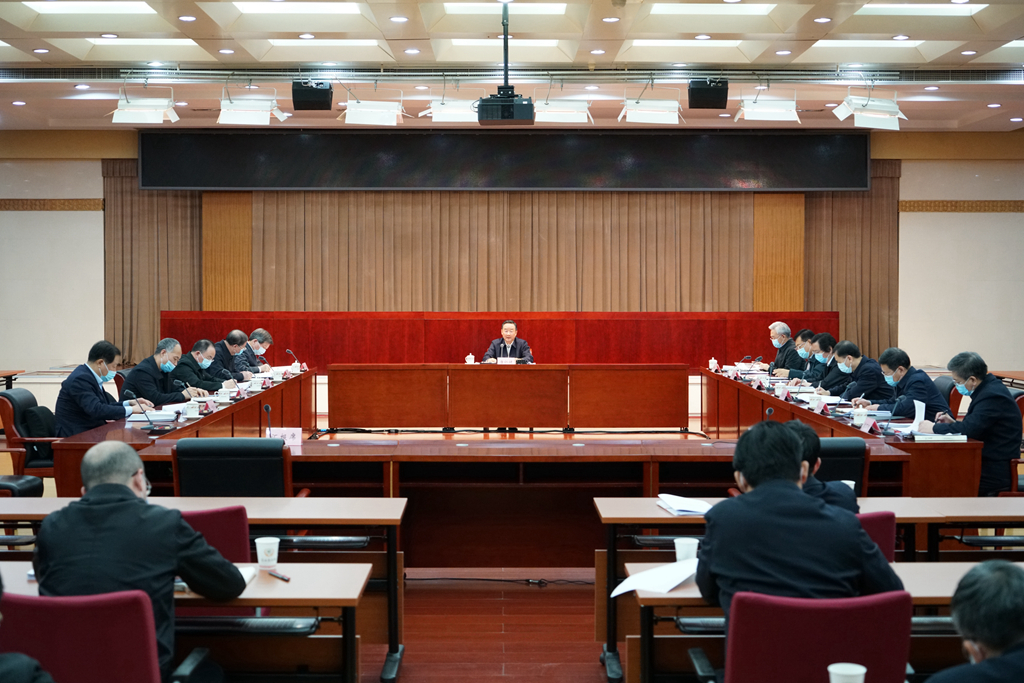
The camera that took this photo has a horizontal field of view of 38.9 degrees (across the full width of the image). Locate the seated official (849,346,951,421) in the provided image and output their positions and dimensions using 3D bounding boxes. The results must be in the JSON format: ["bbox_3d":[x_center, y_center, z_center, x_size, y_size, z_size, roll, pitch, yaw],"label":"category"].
[{"bbox_3d":[2.759,0.657,10.250,0.700,1.220,0.540,0,2,-9],"label":"seated official"}]

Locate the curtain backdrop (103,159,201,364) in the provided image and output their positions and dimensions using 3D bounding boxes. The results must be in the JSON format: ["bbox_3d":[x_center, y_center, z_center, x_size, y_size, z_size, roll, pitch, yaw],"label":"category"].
[{"bbox_3d":[-4.956,-1.088,19.972,1.360,2.820,0.200,0,2,0],"label":"curtain backdrop"}]

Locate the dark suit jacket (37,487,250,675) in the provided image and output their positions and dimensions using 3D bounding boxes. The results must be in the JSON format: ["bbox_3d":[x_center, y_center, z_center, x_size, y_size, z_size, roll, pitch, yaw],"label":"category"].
[{"bbox_3d":[-1.066,0.667,4.201,0.600,0.560,0.550,0,2,6],"label":"dark suit jacket"}]

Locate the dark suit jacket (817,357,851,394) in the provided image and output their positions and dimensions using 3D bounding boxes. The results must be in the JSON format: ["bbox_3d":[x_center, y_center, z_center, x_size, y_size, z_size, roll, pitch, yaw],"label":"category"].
[{"bbox_3d":[2.869,0.377,12.750,0.500,0.580,0.520,0,2,-3],"label":"dark suit jacket"}]

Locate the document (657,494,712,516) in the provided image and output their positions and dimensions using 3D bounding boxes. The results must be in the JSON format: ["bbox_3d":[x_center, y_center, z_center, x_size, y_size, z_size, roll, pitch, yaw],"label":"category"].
[{"bbox_3d":[0.770,0.693,6.234,0.210,0.045,0.297,0,2,-11],"label":"document"}]

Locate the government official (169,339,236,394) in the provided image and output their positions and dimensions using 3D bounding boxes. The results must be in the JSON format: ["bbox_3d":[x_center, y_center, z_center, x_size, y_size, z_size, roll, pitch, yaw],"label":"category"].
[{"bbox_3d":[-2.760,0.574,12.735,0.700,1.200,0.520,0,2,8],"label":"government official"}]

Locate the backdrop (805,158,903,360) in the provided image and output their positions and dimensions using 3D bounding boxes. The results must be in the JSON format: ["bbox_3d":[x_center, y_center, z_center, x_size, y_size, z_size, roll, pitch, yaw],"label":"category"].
[{"bbox_3d":[4.835,-1.107,20.600,1.370,2.950,0.180,0,2,0],"label":"backdrop"}]

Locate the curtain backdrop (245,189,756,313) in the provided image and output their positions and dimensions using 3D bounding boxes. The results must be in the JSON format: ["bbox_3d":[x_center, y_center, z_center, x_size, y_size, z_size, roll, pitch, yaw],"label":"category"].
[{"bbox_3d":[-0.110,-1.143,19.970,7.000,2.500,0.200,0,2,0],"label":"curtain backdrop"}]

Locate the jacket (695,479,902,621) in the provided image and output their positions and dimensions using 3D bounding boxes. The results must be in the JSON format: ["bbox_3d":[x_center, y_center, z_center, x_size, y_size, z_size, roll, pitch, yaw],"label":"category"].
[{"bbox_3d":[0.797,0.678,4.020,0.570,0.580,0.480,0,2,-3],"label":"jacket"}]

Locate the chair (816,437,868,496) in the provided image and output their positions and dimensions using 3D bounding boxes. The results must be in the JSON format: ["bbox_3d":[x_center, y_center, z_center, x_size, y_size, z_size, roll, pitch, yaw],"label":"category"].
[{"bbox_3d":[1.446,0.917,7.100,0.660,0.960,0.660,0,2,0],"label":"chair"}]

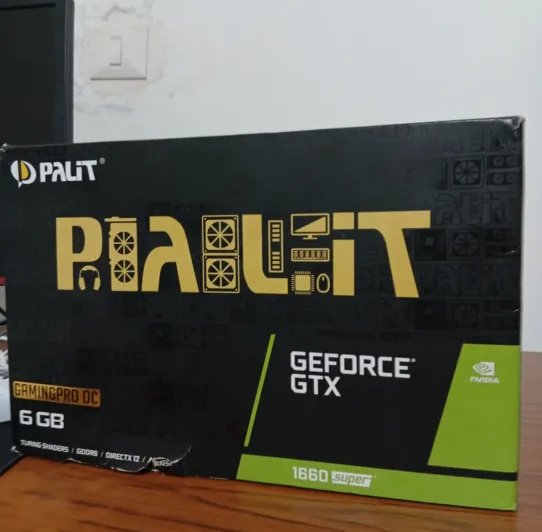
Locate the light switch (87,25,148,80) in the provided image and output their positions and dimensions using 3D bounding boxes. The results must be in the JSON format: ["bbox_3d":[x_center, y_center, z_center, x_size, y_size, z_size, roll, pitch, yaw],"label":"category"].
[{"bbox_3d":[-0.235,-0.329,0.835,0.087,0.086,0.014,0,2,5],"label":"light switch"}]

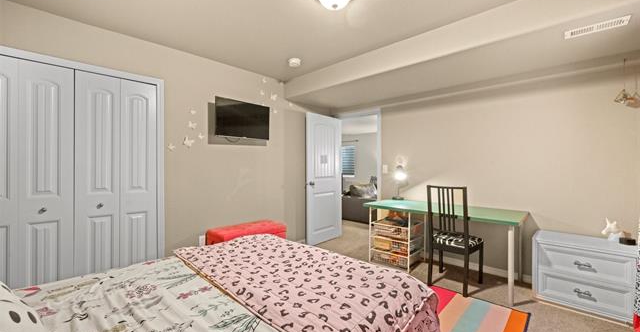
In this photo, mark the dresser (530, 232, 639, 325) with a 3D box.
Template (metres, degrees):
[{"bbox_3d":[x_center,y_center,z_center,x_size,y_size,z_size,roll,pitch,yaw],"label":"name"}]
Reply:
[{"bbox_3d":[2.269,0.932,2.162,0.630,0.575,0.370,0,0,42],"label":"dresser"}]

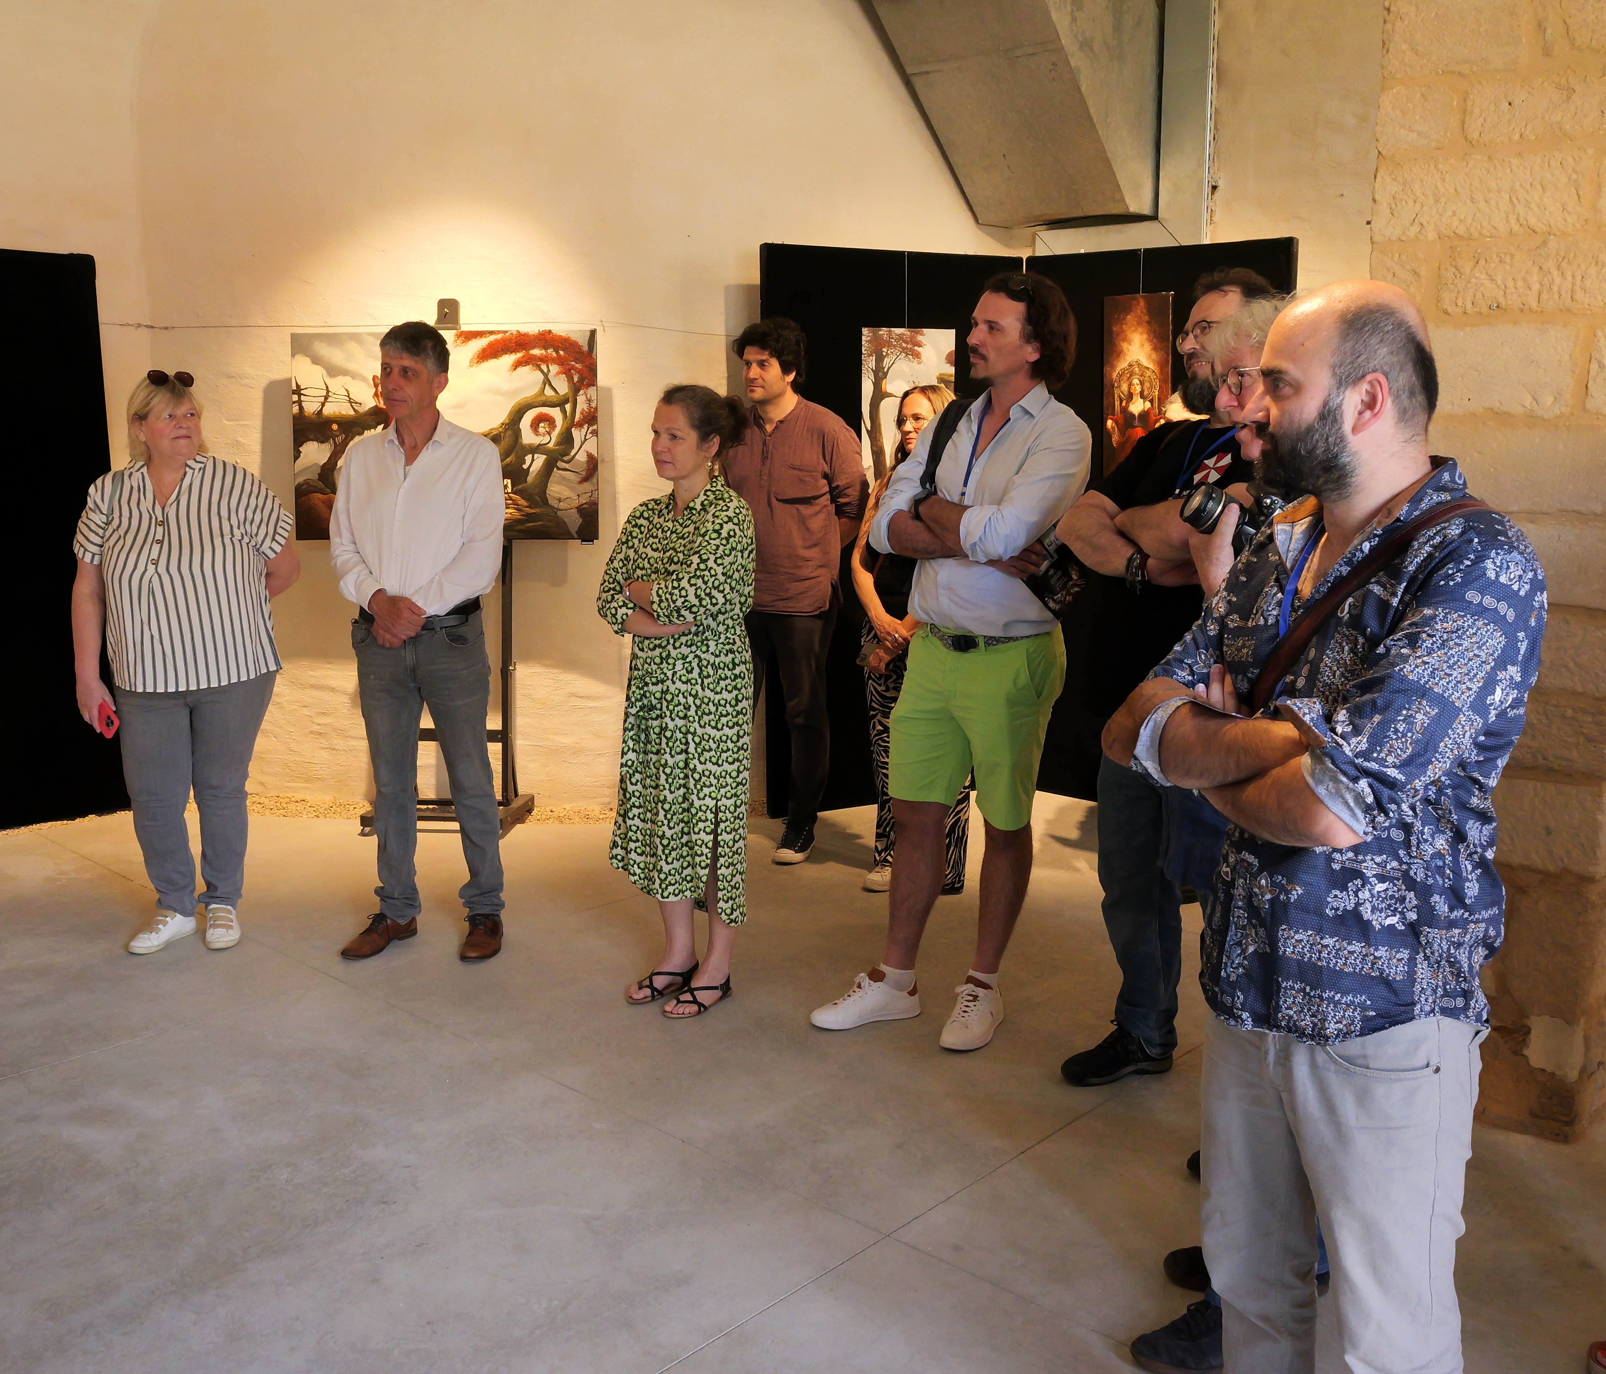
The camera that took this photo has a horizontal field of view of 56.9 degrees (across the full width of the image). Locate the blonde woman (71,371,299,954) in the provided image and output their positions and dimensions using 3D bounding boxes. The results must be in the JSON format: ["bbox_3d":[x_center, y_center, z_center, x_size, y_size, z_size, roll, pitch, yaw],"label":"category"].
[{"bbox_3d":[-1.773,-0.063,4.227,0.620,1.635,0.400,1,10,8],"label":"blonde woman"}]

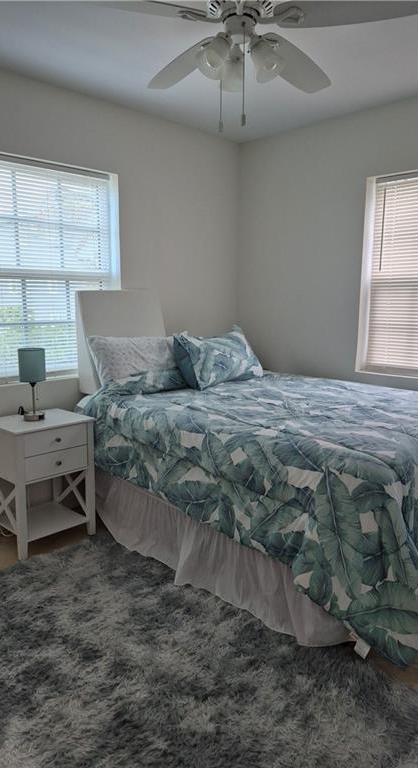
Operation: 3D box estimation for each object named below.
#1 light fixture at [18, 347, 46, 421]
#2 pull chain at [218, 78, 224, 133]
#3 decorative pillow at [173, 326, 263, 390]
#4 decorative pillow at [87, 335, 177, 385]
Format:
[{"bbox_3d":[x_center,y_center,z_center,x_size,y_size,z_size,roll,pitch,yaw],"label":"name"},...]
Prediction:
[{"bbox_3d":[-0.964,0.000,2.790,0.149,0.377,0.149,-10,14,-44],"label":"light fixture"},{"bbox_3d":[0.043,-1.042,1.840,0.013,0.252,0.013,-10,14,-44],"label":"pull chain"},{"bbox_3d":[0.087,-0.201,3.483,0.192,0.423,0.665,-28,-11,40],"label":"decorative pillow"},{"bbox_3d":[-0.392,-0.138,3.113,0.645,0.413,0.171,-10,-16,-44],"label":"decorative pillow"}]

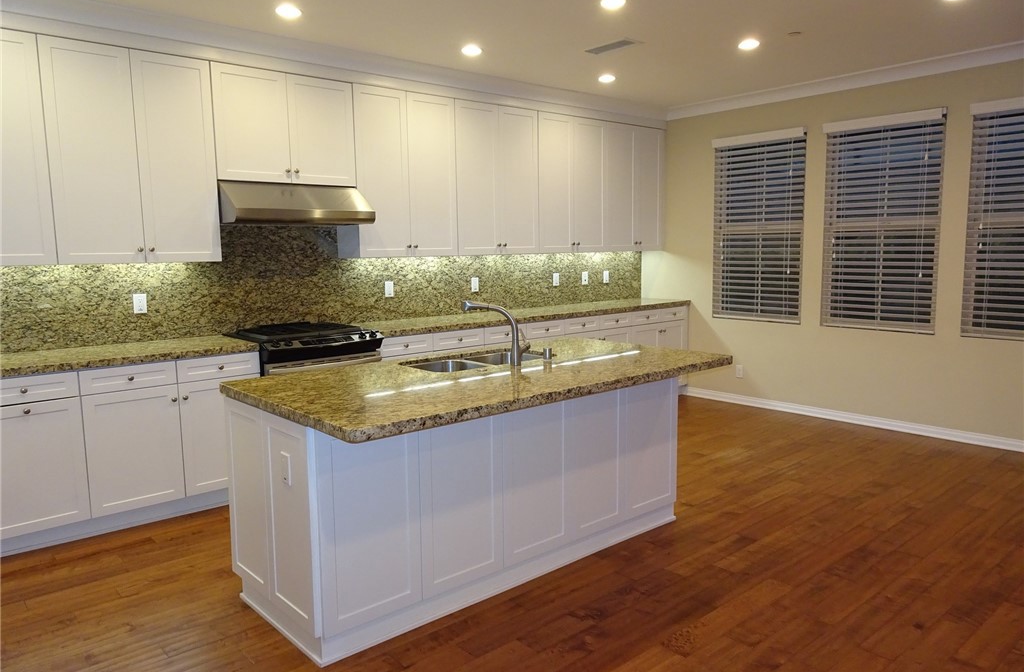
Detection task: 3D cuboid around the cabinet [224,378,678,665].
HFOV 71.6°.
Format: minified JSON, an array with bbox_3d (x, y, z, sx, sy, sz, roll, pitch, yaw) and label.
[{"bbox_3d":[-0.177,0.603,3.443,2.066,0.873,0.873,-7,9,-40],"label":"cabinet"}]

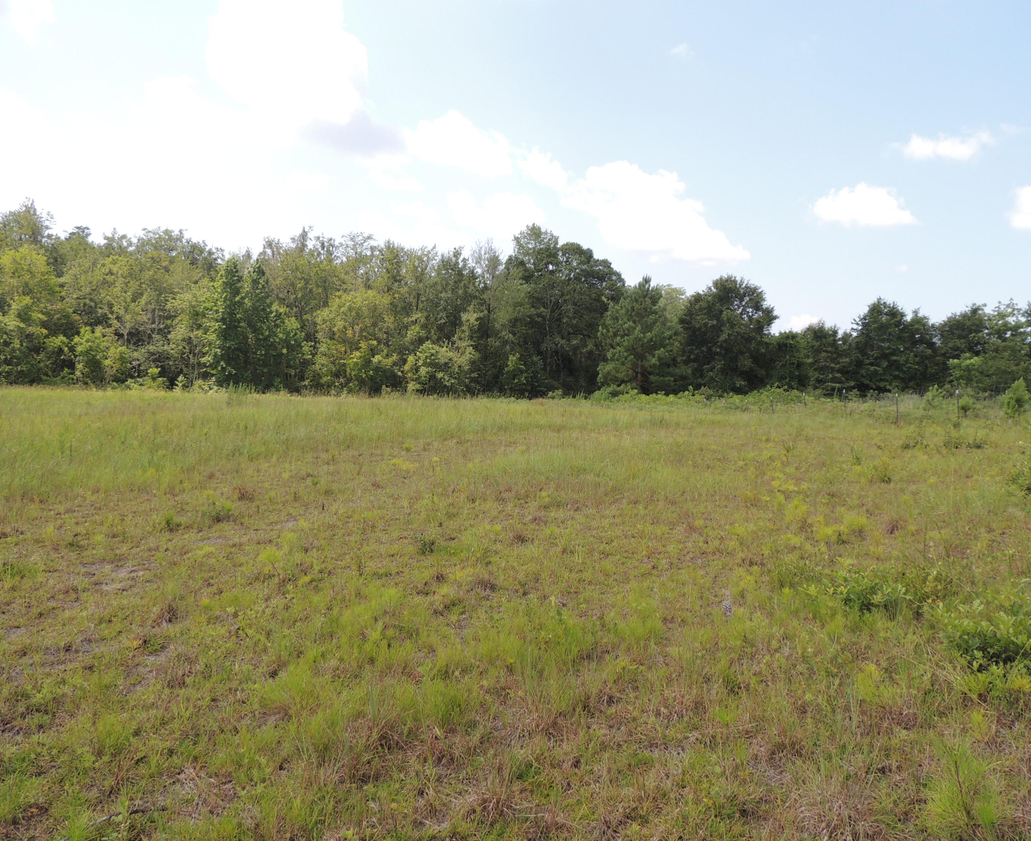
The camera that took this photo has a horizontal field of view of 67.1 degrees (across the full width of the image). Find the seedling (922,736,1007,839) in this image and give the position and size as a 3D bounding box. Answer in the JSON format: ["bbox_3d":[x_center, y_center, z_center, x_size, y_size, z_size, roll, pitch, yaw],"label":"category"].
[{"bbox_3d":[1.624,1.309,2.820,0.252,0.310,0.239,2,3,31],"label":"seedling"}]

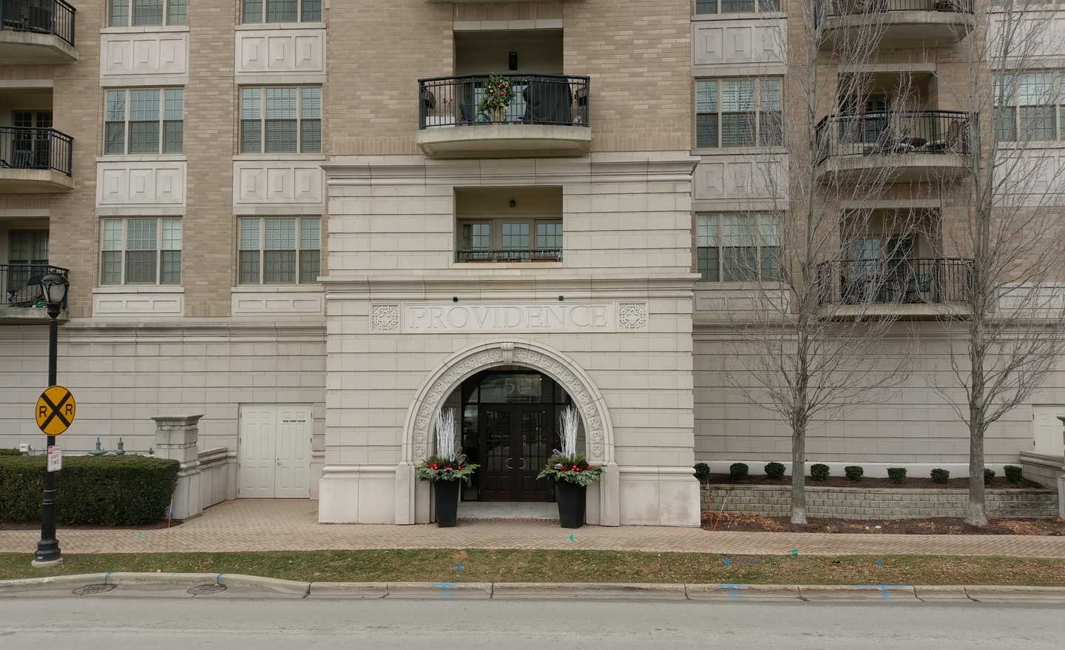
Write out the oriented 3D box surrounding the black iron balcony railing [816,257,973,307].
[{"bbox_3d":[8.918,-1.022,19.489,3.540,1.060,0.940,0,-3,3],"label":"black iron balcony railing"}]

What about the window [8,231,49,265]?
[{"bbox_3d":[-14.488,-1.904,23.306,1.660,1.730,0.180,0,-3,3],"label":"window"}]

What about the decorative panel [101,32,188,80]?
[{"bbox_3d":[-10.246,-7.105,21.143,2.400,1.250,0.120,0,-3,3],"label":"decorative panel"}]

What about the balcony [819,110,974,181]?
[{"bbox_3d":[8.943,-4.400,19.622,3.680,1.420,1.030,0,-3,3],"label":"balcony"}]

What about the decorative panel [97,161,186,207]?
[{"bbox_3d":[-10.355,-3.739,21.194,2.450,1.230,0.130,0,-2,3],"label":"decorative panel"}]

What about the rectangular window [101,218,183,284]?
[{"bbox_3d":[-10.261,-1.917,20.974,2.190,1.780,0.150,0,-3,3],"label":"rectangular window"}]

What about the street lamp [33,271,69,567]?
[{"bbox_3d":[-8.838,1.709,14.699,0.550,5.310,0.550,0,-3,3],"label":"street lamp"}]

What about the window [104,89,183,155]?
[{"bbox_3d":[-10.270,-5.365,21.154,2.170,1.780,0.150,0,-3,3],"label":"window"}]

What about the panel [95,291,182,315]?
[{"bbox_3d":[-10.243,-0.552,20.802,2.430,0.640,0.120,0,-3,3],"label":"panel"}]

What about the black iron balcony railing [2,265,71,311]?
[{"bbox_3d":[-13.875,-0.948,20.325,3.450,1.050,1.350,0,-3,3],"label":"black iron balcony railing"}]

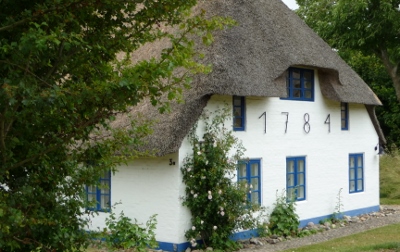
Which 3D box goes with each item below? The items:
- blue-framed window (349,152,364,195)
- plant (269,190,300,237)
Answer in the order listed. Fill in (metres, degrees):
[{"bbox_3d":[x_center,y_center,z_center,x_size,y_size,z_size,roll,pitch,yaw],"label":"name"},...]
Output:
[{"bbox_3d":[4.856,1.465,19.817,0.110,1.200,0.910,-1,-1,42],"label":"blue-framed window"},{"bbox_3d":[2.205,2.260,16.280,0.660,1.120,0.920,-1,-1,42],"label":"plant"}]

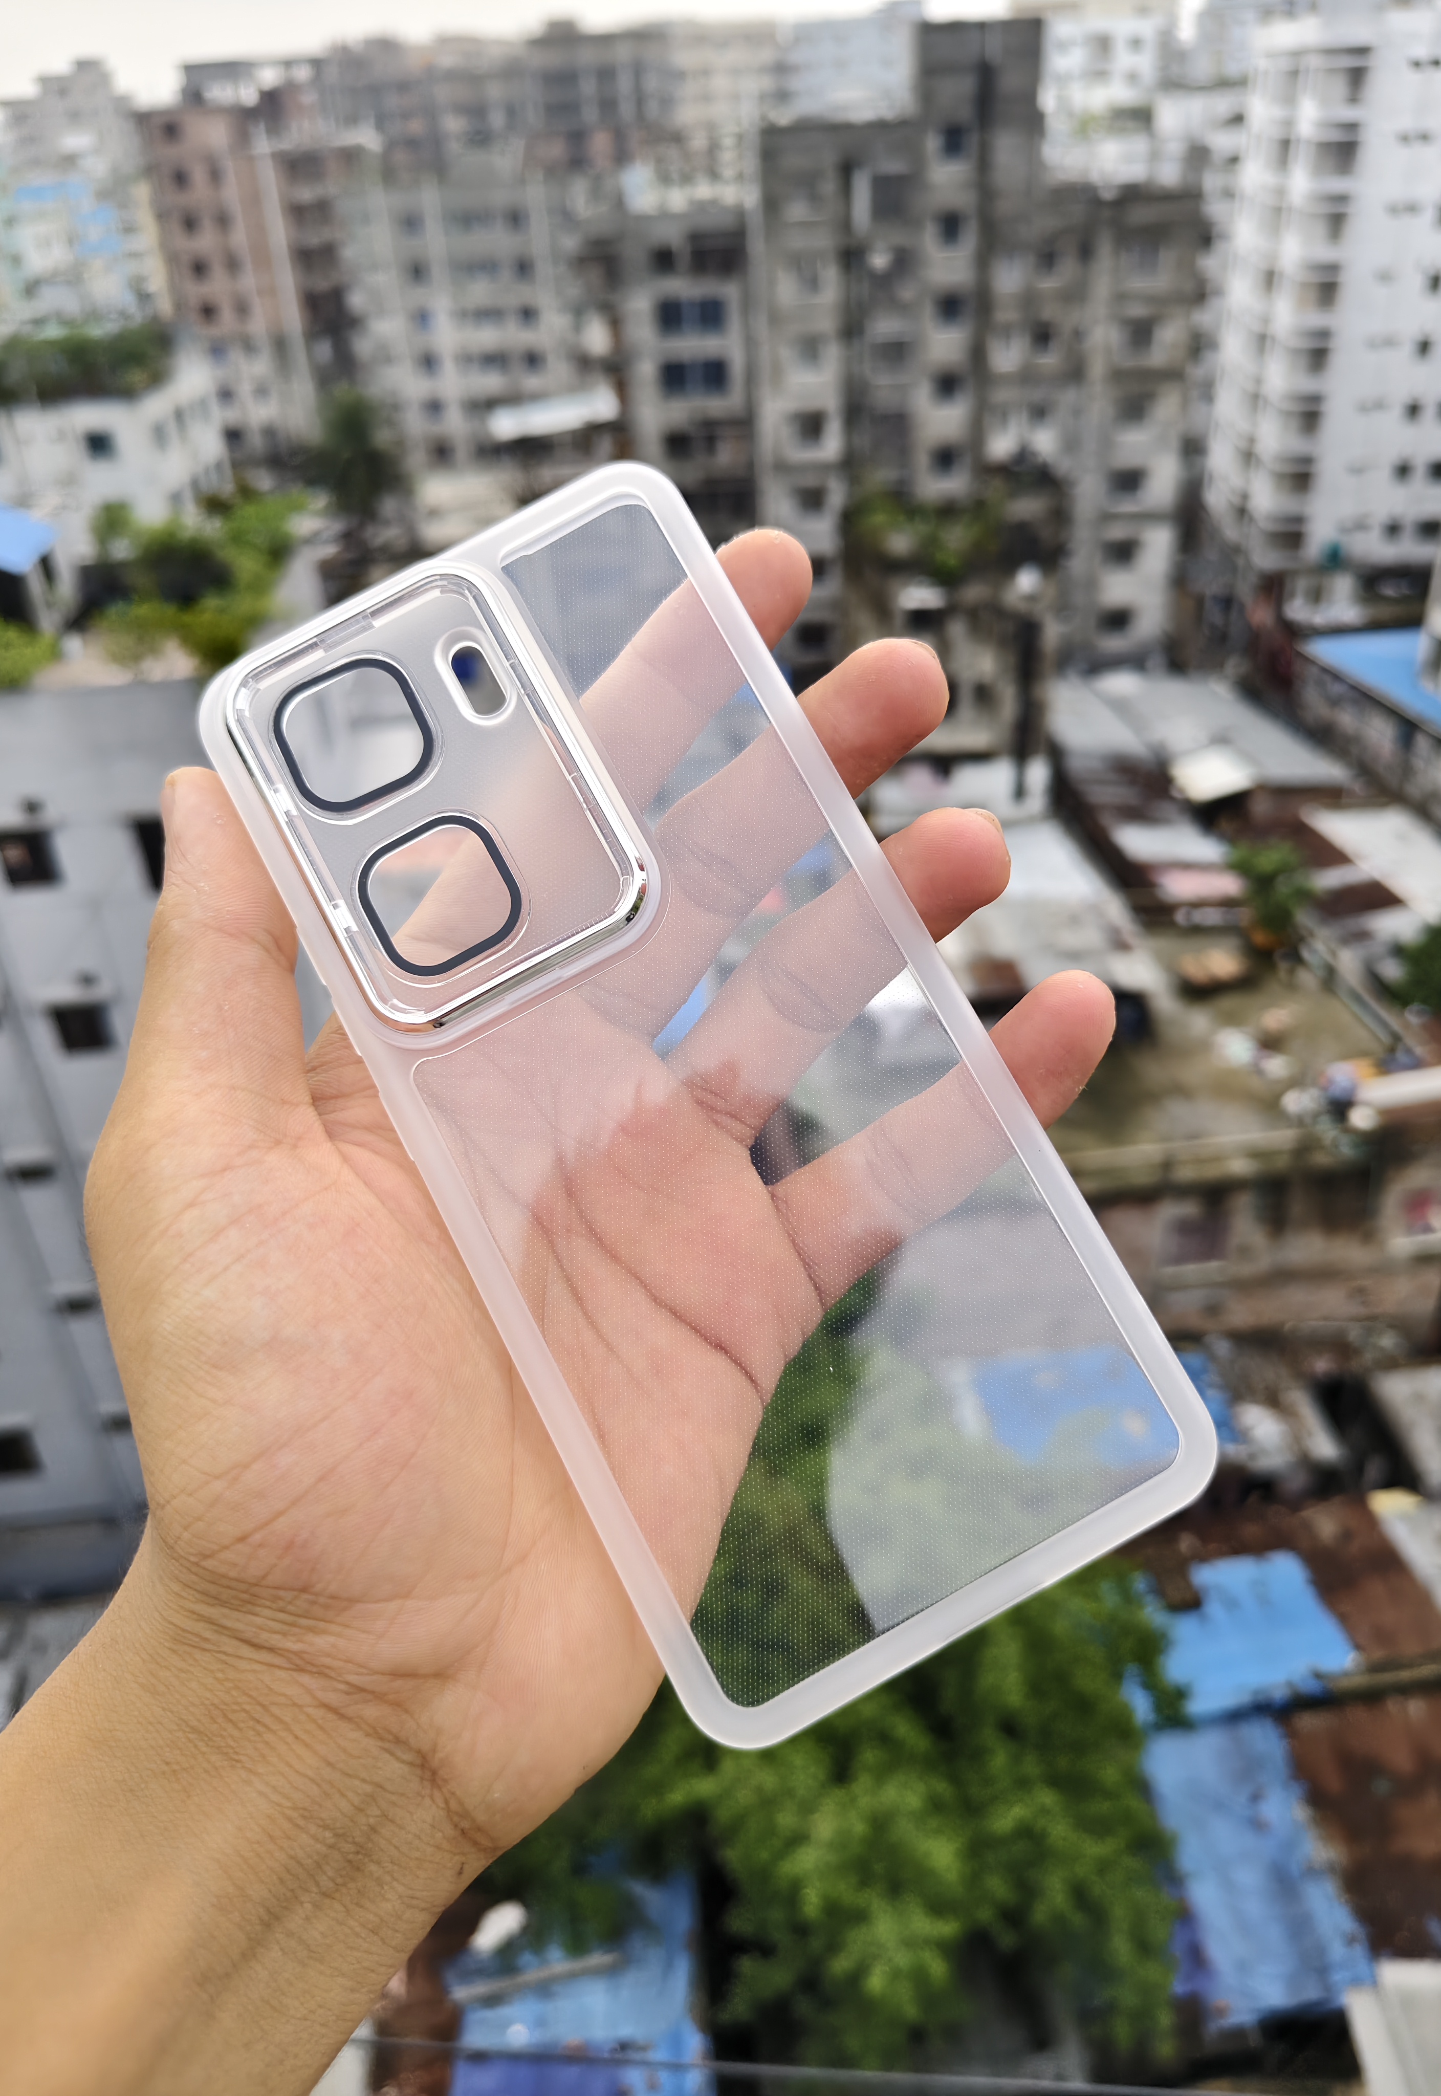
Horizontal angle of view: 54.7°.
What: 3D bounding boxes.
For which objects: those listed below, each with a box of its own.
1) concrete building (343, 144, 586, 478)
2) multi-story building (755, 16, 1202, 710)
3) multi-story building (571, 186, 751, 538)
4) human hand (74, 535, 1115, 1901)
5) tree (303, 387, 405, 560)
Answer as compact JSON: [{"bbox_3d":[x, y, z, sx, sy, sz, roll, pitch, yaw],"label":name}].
[{"bbox_3d":[-18.489,-56.258,110.124,16.500,24.500,14.000,-4,30,0],"label":"concrete building"},{"bbox_3d":[10.832,-32.381,67.768,18.300,27.300,13.000,-3,30,2],"label":"multi-story building"},{"bbox_3d":[-2.779,-37.035,80.196,9.500,20.700,12.000,-4,30,0],"label":"multi-story building"},{"bbox_3d":[-0.030,0.011,0.213,0.145,0.190,0.070,37,-6,0],"label":"human hand"},{"bbox_3d":[-23.627,-37.038,90.671,5.800,11.400,5.800,-4,30,0],"label":"tree"}]

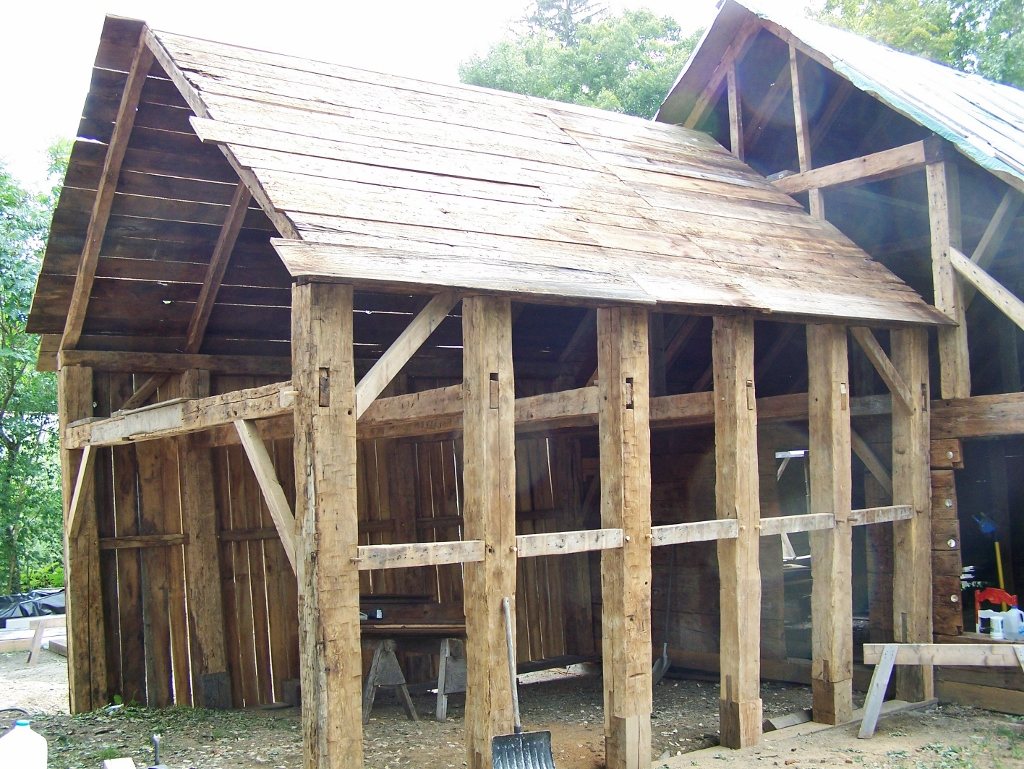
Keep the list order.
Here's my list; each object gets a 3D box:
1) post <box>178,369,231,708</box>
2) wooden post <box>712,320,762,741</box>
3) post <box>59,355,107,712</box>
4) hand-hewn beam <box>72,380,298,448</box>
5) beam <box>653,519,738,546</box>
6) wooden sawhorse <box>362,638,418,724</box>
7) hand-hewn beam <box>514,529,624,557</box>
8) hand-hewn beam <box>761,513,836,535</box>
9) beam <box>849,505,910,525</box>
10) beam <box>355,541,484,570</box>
[{"bbox_3d":[-2.742,1.369,10.060,0.198,2.911,0.198,0,-5,-37],"label":"post"},{"bbox_3d":[1.397,0.883,6.941,0.195,2.600,0.185,2,-4,-36],"label":"wooden post"},{"bbox_3d":[-3.314,1.180,8.690,0.245,2.640,0.225,-1,-3,-36],"label":"post"},{"bbox_3d":[-2.327,0.257,7.592,0.178,0.168,4.382,2,-6,-36],"label":"hand-hewn beam"},{"bbox_3d":[1.185,0.945,7.182,0.789,0.117,0.085,2,-5,-37],"label":"beam"},{"bbox_3d":[-1.000,2.325,9.111,0.420,0.653,0.720,-1,-4,-8],"label":"wooden sawhorse"},{"bbox_3d":[0.350,0.923,6.567,0.783,0.117,0.085,2,-5,-37],"label":"hand-hewn beam"},{"bbox_3d":[1.996,0.975,7.808,0.795,0.117,0.085,2,-5,-37],"label":"hand-hewn beam"},{"bbox_3d":[2.796,0.991,8.477,0.863,0.117,0.085,2,-5,-37],"label":"beam"},{"bbox_3d":[-0.474,0.905,5.954,0.776,0.117,0.085,2,-5,-37],"label":"beam"}]

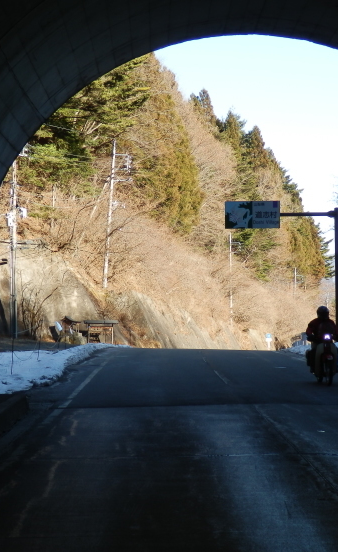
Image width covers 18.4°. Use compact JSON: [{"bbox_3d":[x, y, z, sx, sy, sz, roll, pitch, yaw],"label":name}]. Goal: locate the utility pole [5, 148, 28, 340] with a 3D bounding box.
[{"bbox_3d":[-8.783,-2.045,60.000,1.400,11.600,0.700,0,-1,0],"label":"utility pole"}]

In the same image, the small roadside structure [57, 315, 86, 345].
[{"bbox_3d":[-4.960,2.773,53.000,1.350,1.450,1.150,-1,-1,26],"label":"small roadside structure"}]

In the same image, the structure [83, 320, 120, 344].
[{"bbox_3d":[-3.483,2.980,54.000,1.800,1.400,1.050,0,-1,-12],"label":"structure"}]

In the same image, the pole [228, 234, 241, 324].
[{"bbox_3d":[7.637,0.403,120.000,1.450,10.800,0.450,0,-1,0],"label":"pole"}]

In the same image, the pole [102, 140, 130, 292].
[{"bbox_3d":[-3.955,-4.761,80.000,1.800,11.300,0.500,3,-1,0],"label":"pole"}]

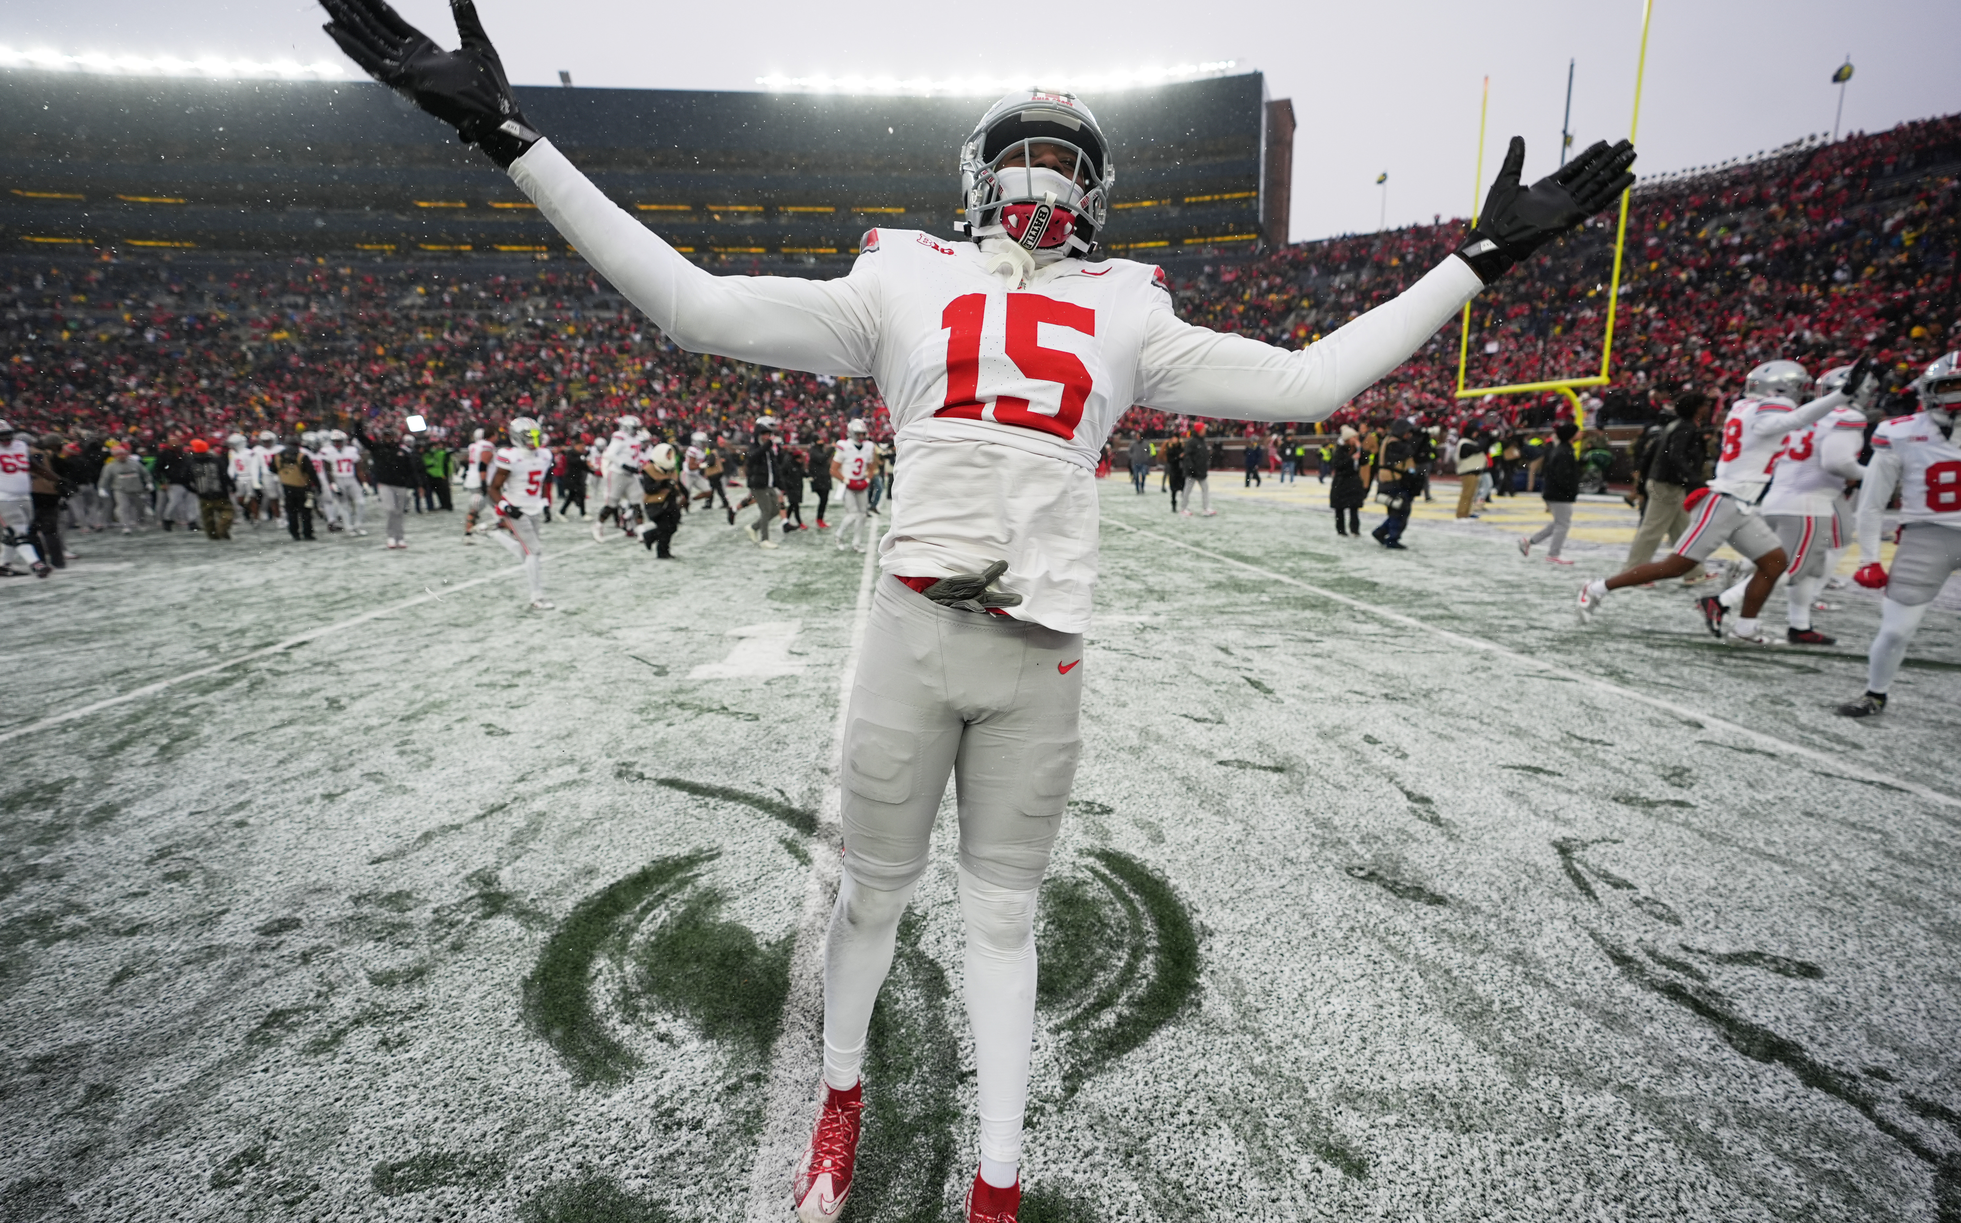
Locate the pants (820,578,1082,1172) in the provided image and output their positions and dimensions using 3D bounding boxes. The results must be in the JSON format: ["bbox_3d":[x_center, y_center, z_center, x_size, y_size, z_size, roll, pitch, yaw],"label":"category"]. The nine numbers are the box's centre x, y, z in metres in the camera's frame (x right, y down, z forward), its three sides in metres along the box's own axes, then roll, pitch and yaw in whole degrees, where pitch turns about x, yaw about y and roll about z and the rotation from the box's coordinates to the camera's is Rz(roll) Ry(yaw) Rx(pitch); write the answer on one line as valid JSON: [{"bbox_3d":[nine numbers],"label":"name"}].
[{"bbox_3d":[-0.069,0.482,1.678,0.470,1.060,0.460,-1,11,-3],"label":"pants"}]

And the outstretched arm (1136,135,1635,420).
[{"bbox_3d":[0.553,-0.452,1.265,0.710,0.300,0.190,-15,-6,23],"label":"outstretched arm"}]

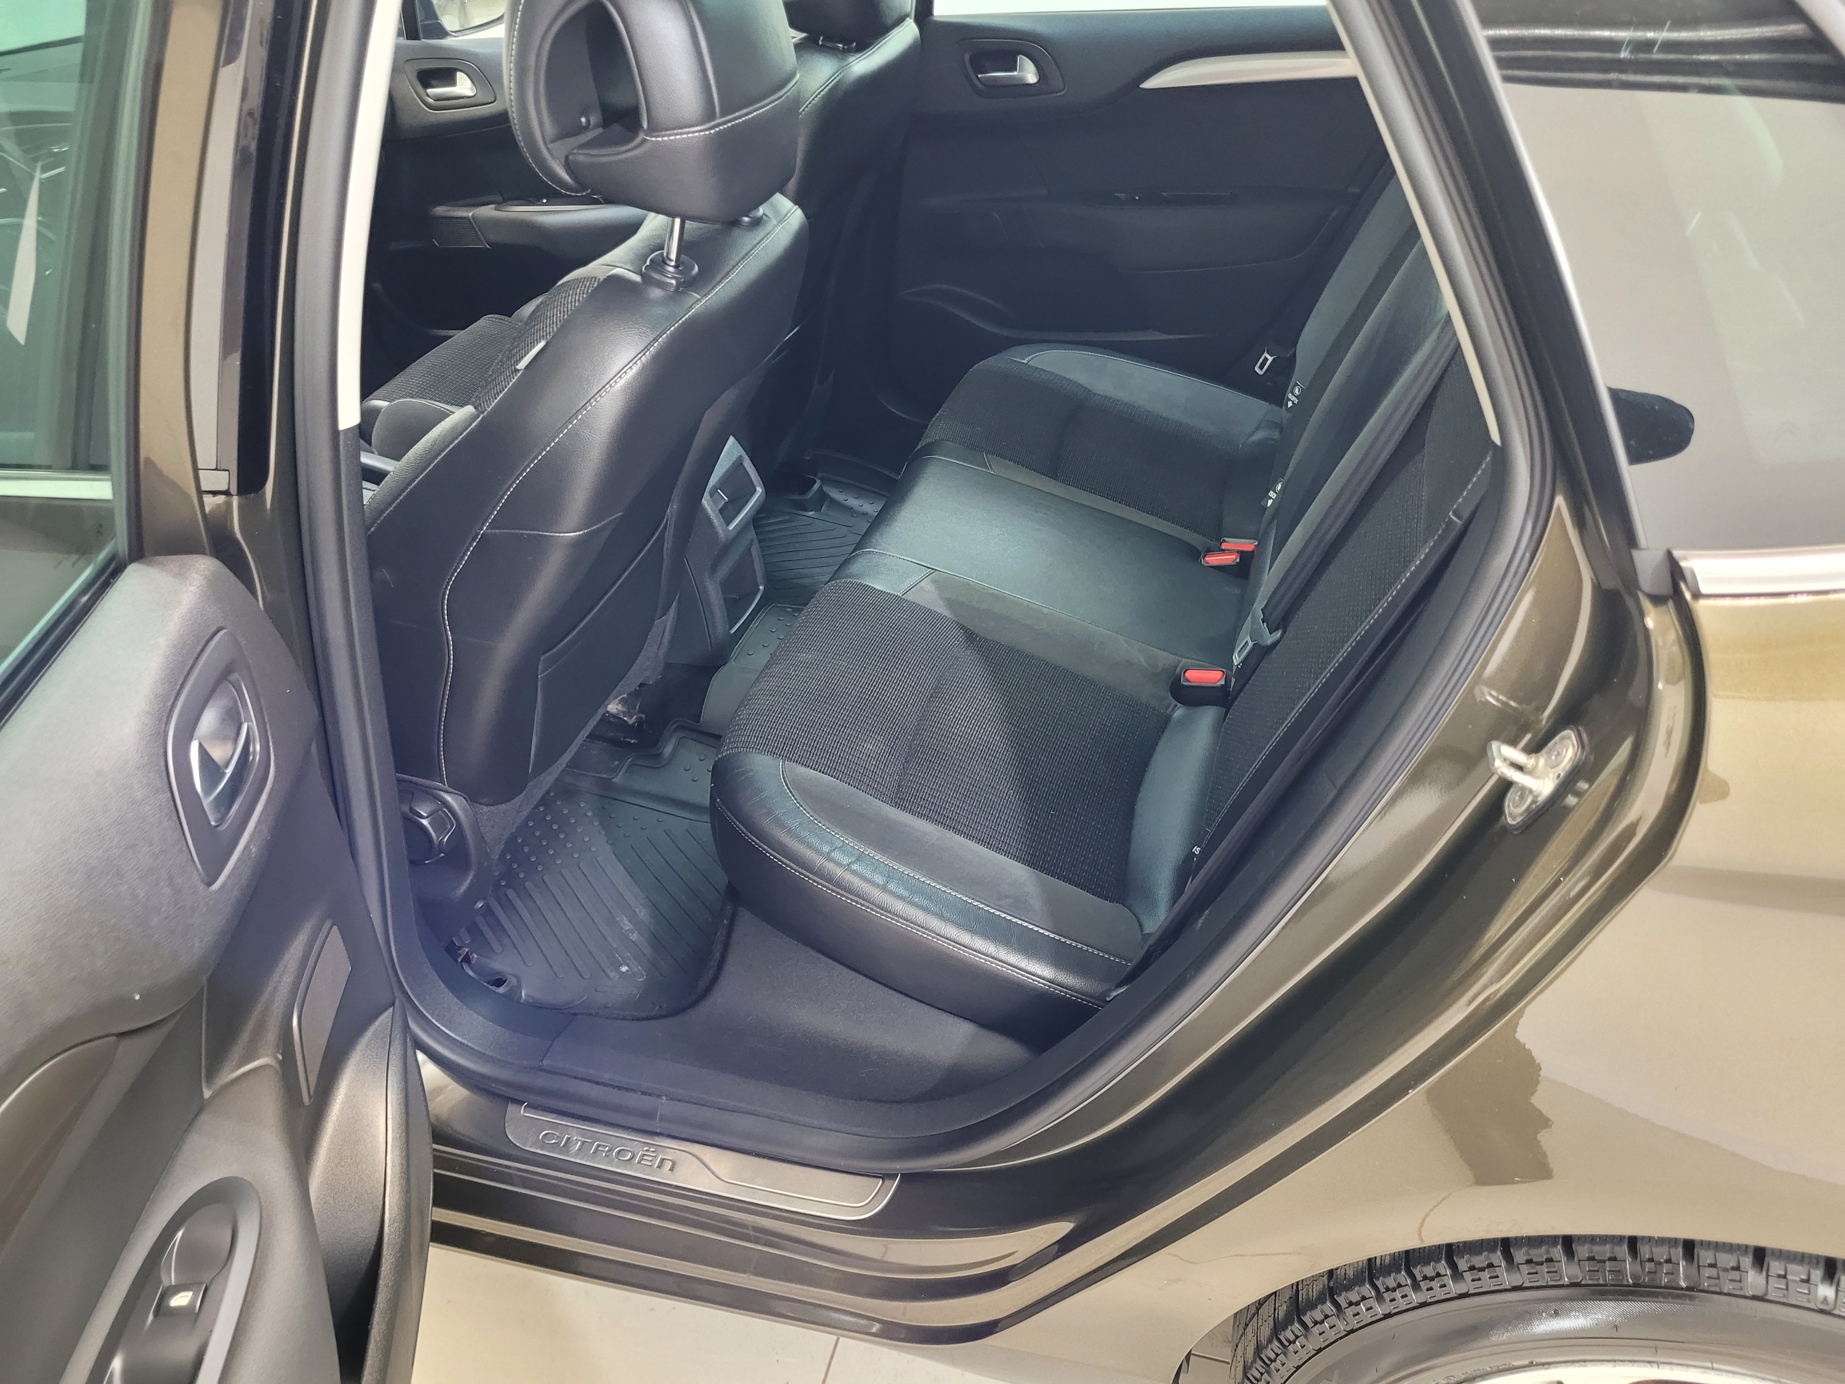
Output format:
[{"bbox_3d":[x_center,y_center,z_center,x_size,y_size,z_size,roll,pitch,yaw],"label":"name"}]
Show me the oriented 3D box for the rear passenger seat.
[{"bbox_3d":[0.306,-0.260,1.490,0.780,0.640,1.280,8,38,16],"label":"rear passenger seat"}]

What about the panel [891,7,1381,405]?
[{"bbox_3d":[0.344,-0.687,2.092,0.830,0.620,0.130,8,38,16],"label":"panel"}]

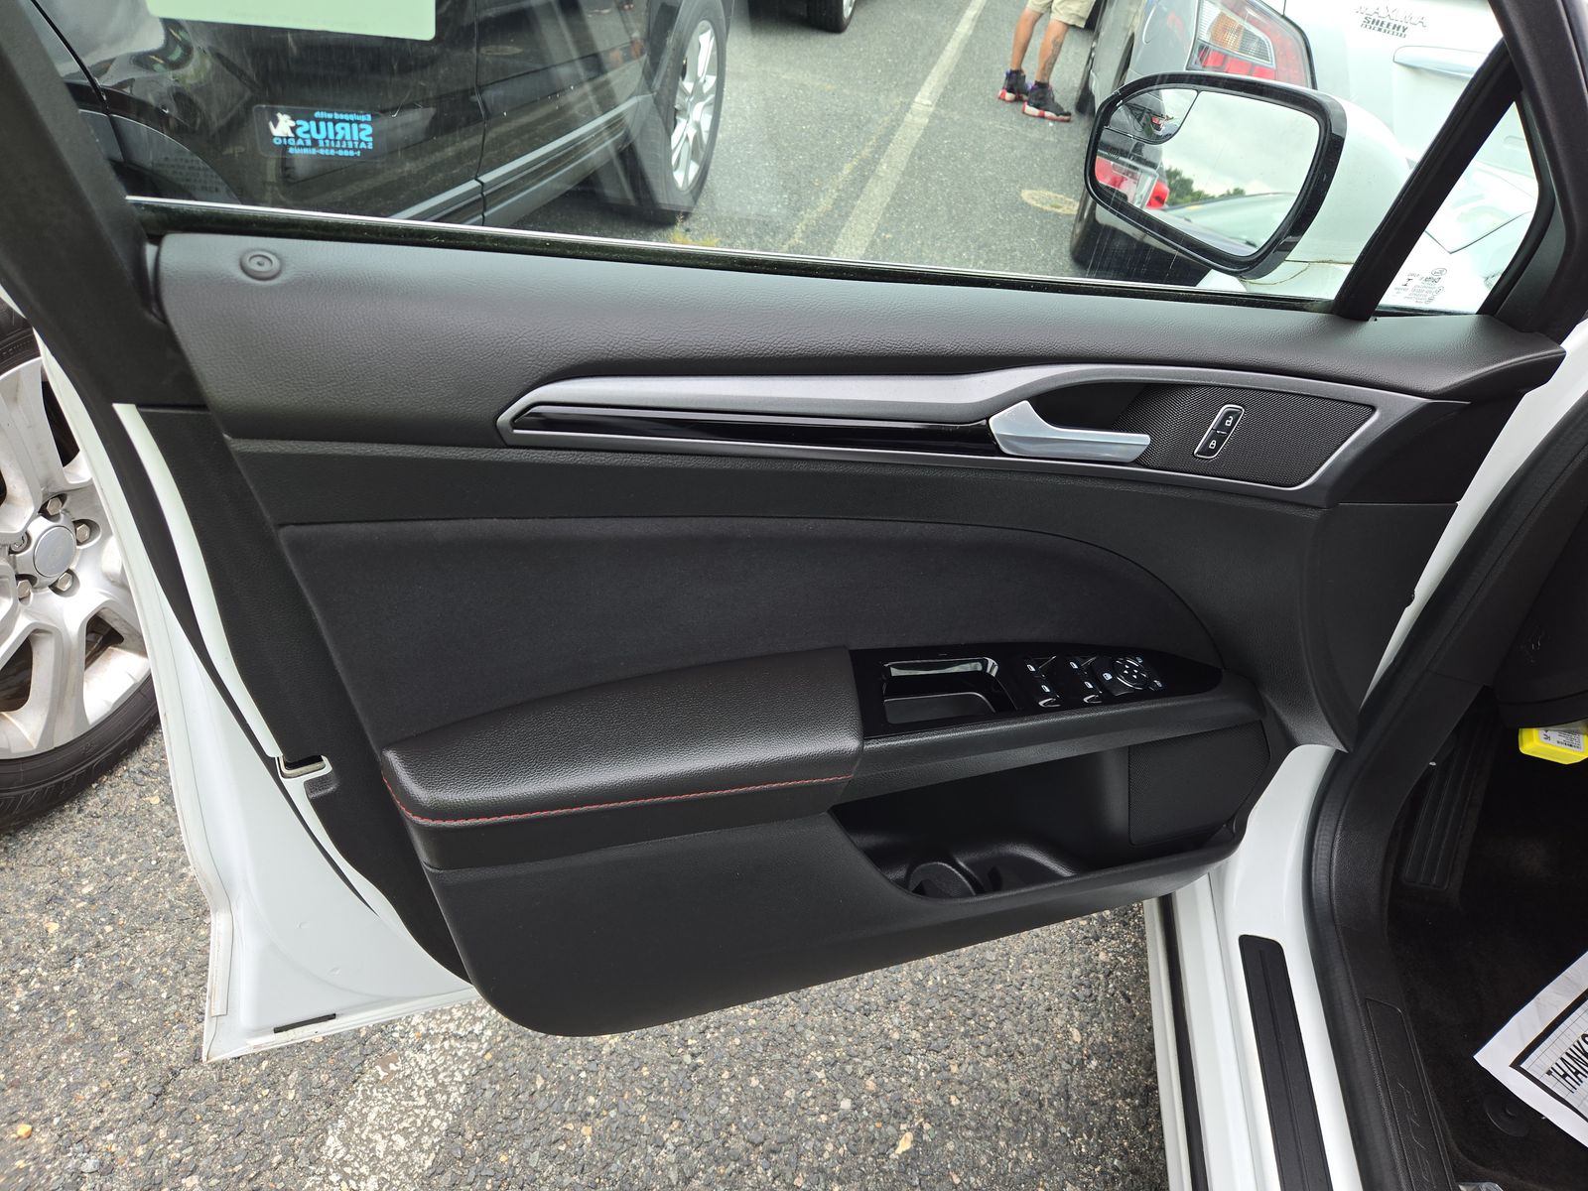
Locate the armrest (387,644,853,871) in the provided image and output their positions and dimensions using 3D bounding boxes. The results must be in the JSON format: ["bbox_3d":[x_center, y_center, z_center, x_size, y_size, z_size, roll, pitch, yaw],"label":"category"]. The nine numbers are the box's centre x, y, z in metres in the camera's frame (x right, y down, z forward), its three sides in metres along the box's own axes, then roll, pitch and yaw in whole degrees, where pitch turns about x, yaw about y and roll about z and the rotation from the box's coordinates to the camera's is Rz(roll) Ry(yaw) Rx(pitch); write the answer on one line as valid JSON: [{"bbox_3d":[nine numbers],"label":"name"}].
[{"bbox_3d":[-0.107,0.109,0.758,0.345,0.068,0.116,-5,41,-21],"label":"armrest"}]

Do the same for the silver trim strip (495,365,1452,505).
[{"bbox_3d":[0.175,-0.108,0.748,0.750,0.105,0.045,-2,39,-24],"label":"silver trim strip"}]

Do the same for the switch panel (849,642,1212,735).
[{"bbox_3d":[0.194,0.070,0.876,0.345,0.040,0.098,-5,41,-21],"label":"switch panel"}]

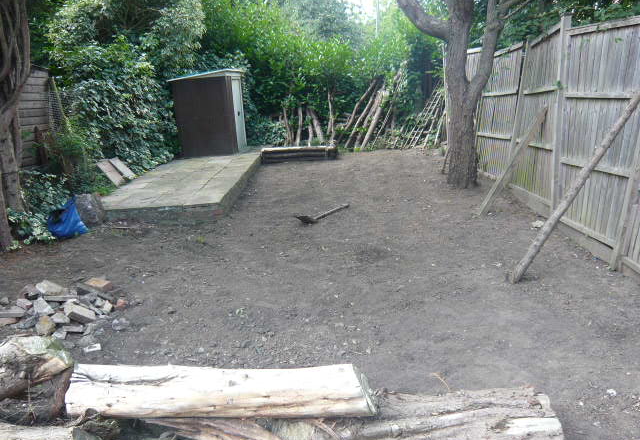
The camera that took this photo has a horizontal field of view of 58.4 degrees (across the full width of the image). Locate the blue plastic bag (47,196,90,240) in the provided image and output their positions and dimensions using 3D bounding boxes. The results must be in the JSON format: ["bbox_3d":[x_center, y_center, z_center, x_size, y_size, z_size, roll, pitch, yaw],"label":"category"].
[{"bbox_3d":[-2.922,0.008,6.621,0.420,0.390,0.340,-6,13,-18],"label":"blue plastic bag"}]

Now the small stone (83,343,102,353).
[{"bbox_3d":[-1.396,0.787,3.542,0.100,0.035,0.060,-5,13,-14],"label":"small stone"}]

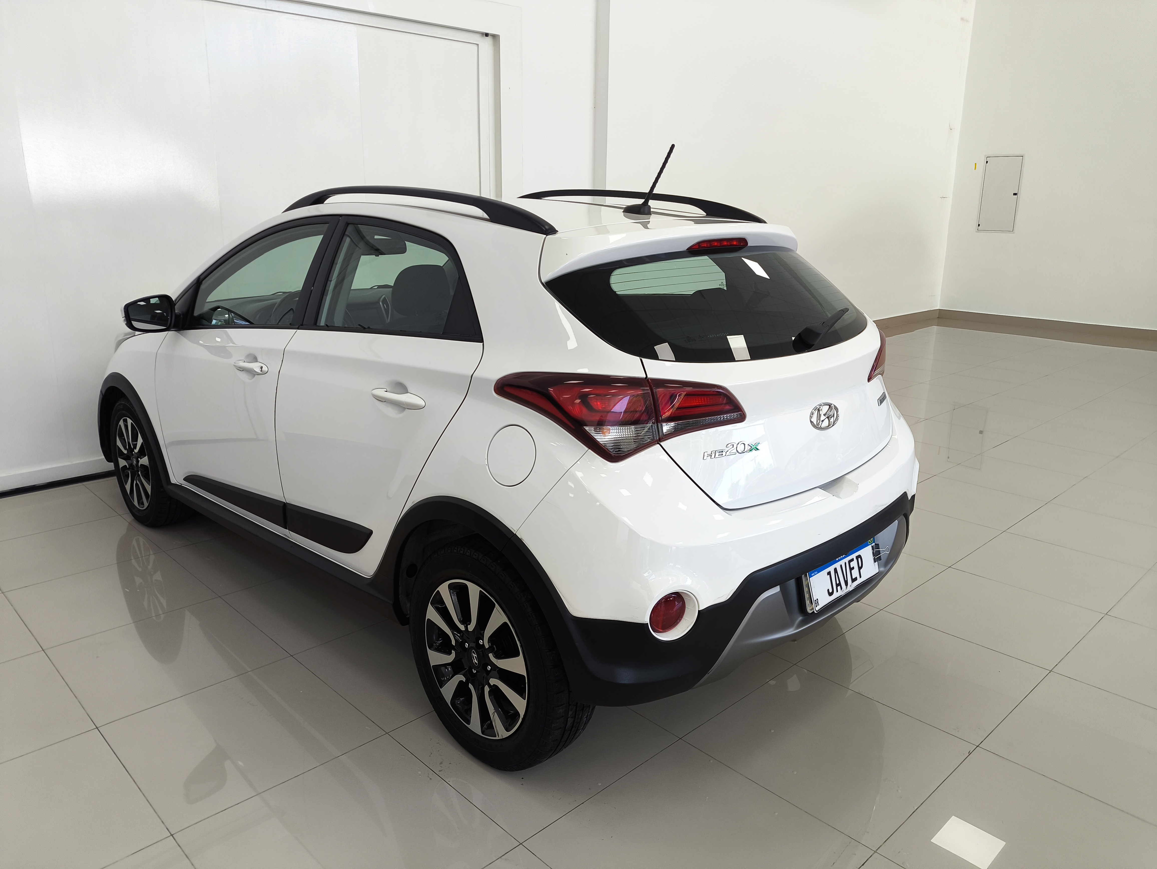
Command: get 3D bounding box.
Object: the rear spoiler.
[{"bbox_3d":[0.351,-0.558,2.496,0.210,0.160,1.180,14,20,42],"label":"rear spoiler"}]

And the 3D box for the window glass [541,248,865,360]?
[{"bbox_3d":[0.491,-0.370,2.404,1.280,0.080,0.430,-14,59,-44],"label":"window glass"}]

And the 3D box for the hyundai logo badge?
[{"bbox_3d":[0.678,-0.049,2.299,0.148,0.074,0.015,-14,3,-44],"label":"hyundai logo badge"}]

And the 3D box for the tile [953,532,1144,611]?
[{"bbox_3d":[2.033,0.581,3.608,0.600,0.010,0.600,-13,20,-42],"label":"tile"}]

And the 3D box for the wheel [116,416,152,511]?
[{"bbox_3d":[-2.021,0.121,3.961,0.440,0.440,0.180,14,20,42],"label":"wheel"}]

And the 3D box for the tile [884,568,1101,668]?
[{"bbox_3d":[1.591,0.684,3.200,0.600,0.010,0.600,-13,20,-42],"label":"tile"}]

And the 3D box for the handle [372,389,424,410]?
[{"bbox_3d":[-0.482,-0.096,2.246,0.245,0.045,0.045,14,20,42],"label":"handle"}]

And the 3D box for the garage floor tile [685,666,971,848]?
[{"bbox_3d":[0.718,0.888,2.399,0.600,0.010,0.600,-13,20,-42],"label":"garage floor tile"}]

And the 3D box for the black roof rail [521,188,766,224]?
[{"bbox_3d":[0.148,-0.912,3.354,1.430,0.130,0.070,14,20,42],"label":"black roof rail"}]

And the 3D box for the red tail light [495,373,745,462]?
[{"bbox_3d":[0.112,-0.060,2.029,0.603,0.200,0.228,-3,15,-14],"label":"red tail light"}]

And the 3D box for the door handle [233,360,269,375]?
[{"bbox_3d":[-1.101,-0.225,2.809,0.220,0.047,0.050,14,20,42],"label":"door handle"}]

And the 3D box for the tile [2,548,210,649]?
[{"bbox_3d":[-1.826,0.631,3.268,0.600,0.010,0.600,-13,20,-42],"label":"tile"}]

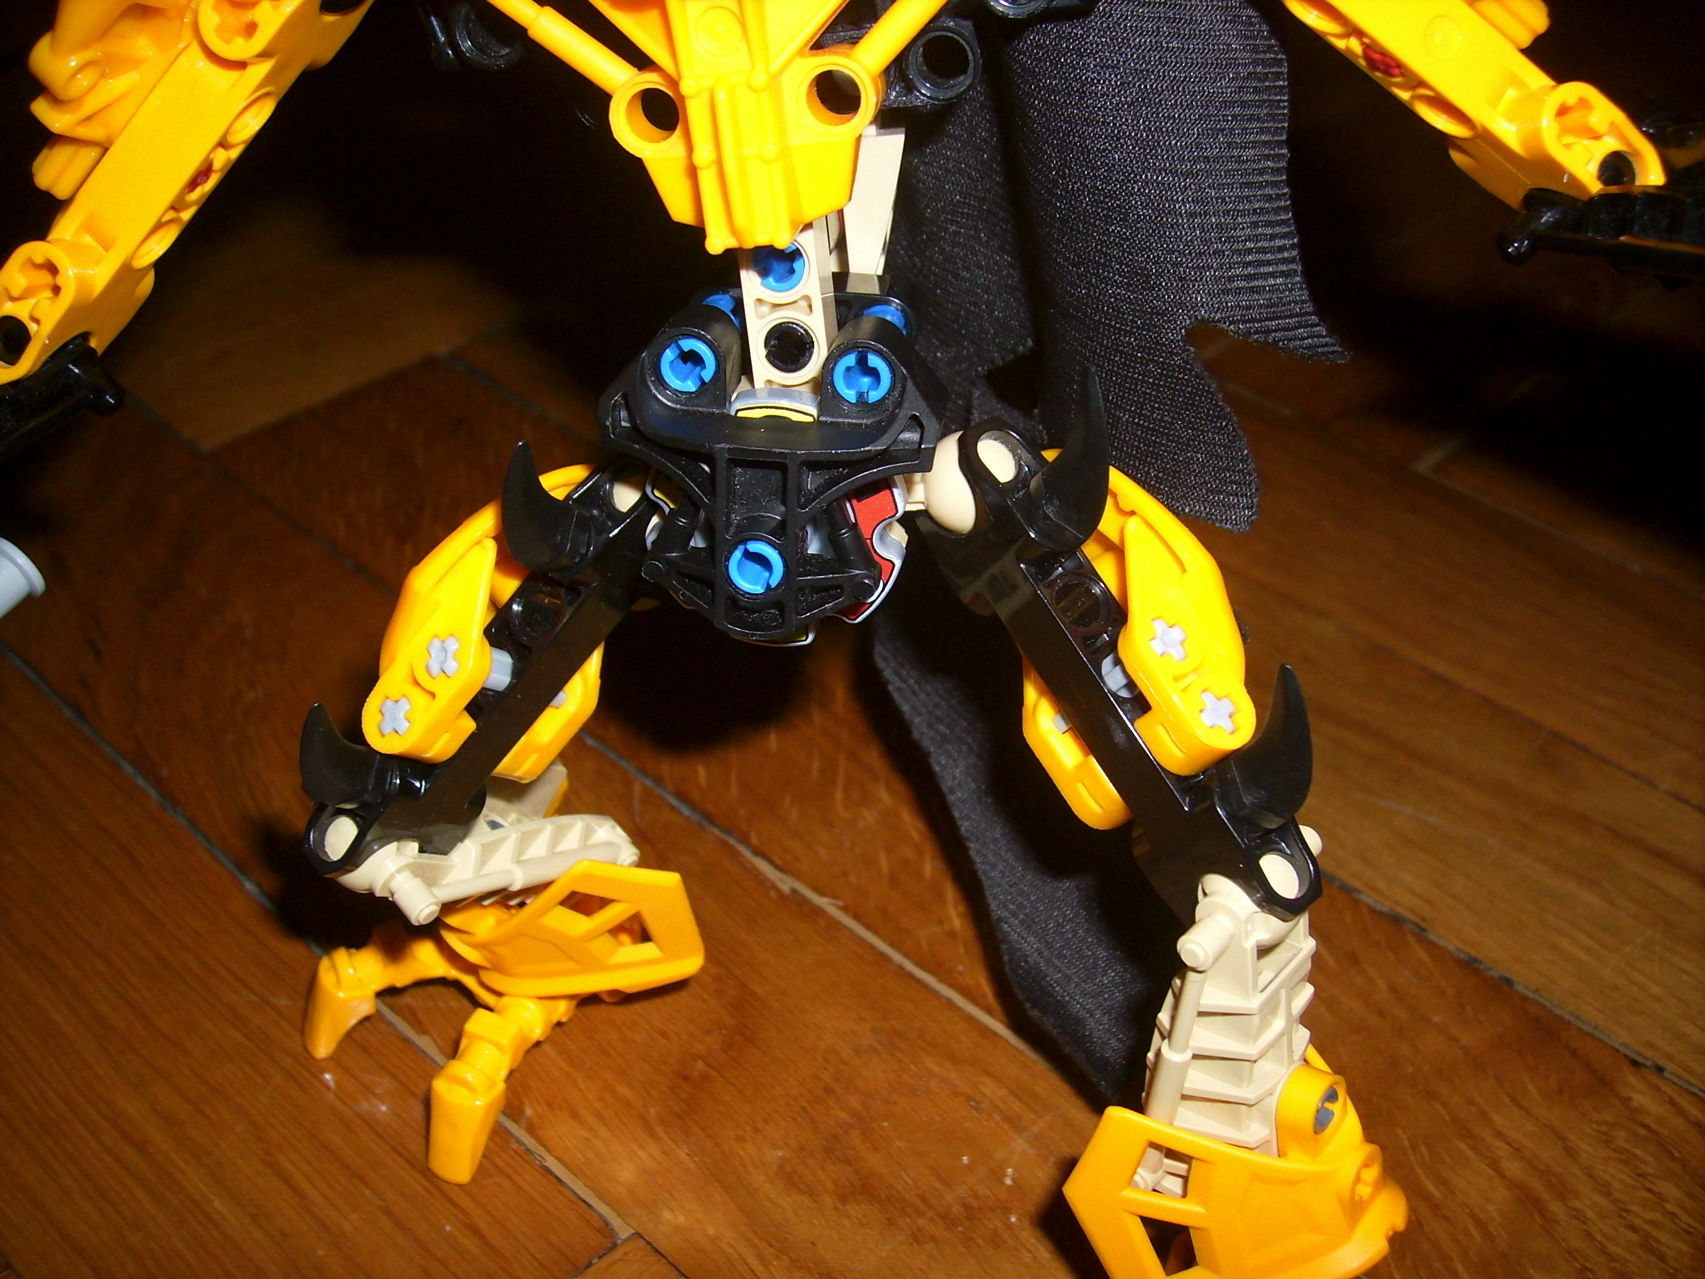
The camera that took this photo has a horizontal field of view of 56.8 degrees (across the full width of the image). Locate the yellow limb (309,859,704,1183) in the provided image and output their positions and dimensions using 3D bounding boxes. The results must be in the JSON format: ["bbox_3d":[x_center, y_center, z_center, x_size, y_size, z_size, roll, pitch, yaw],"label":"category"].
[{"bbox_3d":[-0.040,0.038,0.183,0.030,0.020,0.043,30,47,28],"label":"yellow limb"}]

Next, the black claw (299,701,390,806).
[{"bbox_3d":[-0.052,0.012,0.159,0.010,0.014,0.007,-49,58,9],"label":"black claw"}]

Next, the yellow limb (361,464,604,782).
[{"bbox_3d":[-0.035,-0.002,0.171,0.034,0.023,0.018,-49,58,9],"label":"yellow limb"}]

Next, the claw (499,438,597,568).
[{"bbox_3d":[-0.031,-0.013,0.154,0.011,0.014,0.007,-49,58,9],"label":"claw"}]

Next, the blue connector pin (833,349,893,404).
[{"bbox_3d":[0.003,-0.028,0.145,0.005,0.005,0.020,5,30,8],"label":"blue connector pin"}]

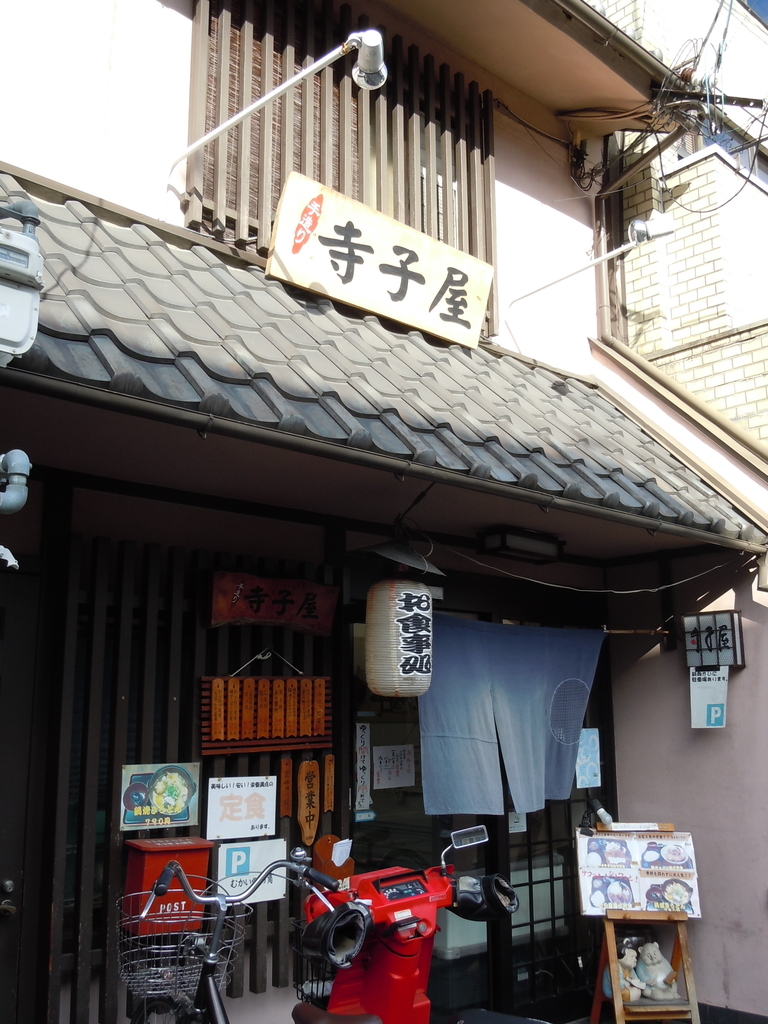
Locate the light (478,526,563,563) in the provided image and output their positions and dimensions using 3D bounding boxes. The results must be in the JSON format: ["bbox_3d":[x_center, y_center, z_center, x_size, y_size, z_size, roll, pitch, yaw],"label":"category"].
[{"bbox_3d":[0.649,0.157,4.622,0.465,0.102,0.185,10,-16,-43],"label":"light"}]

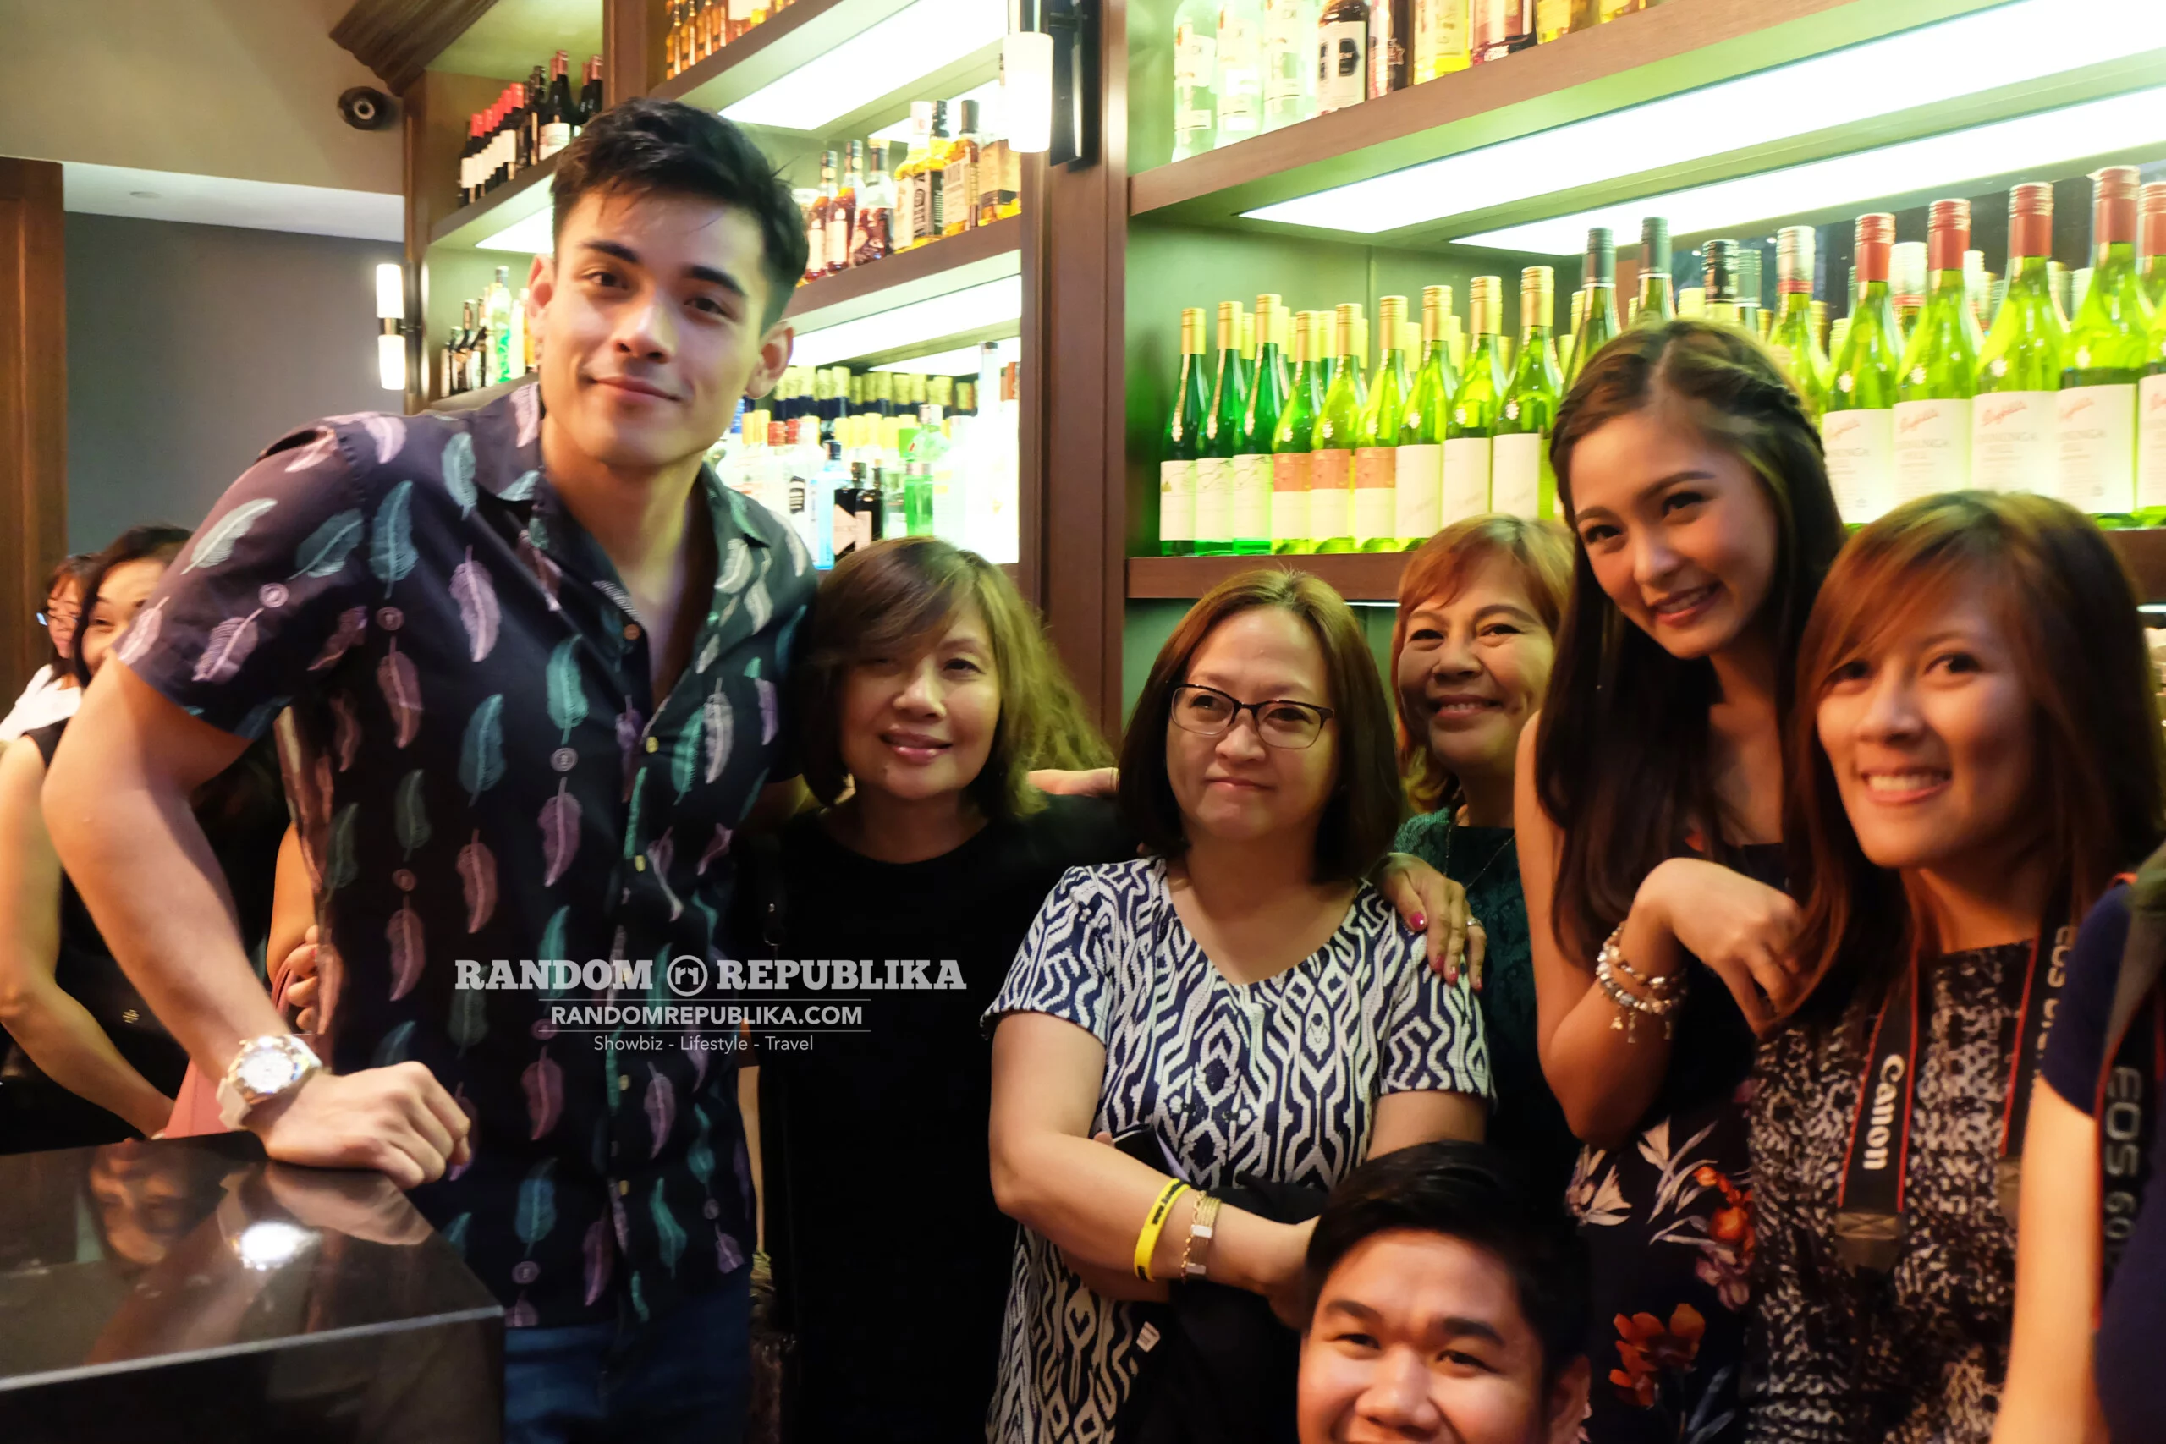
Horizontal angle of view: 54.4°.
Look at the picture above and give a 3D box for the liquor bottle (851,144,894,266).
[{"bbox_3d":[-0.363,-0.912,3.747,0.090,0.245,0.090,1,3,0],"label":"liquor bottle"}]

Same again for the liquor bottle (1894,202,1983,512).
[{"bbox_3d":[0.771,-0.316,1.883,0.081,0.298,0.081,-1,4,-30],"label":"liquor bottle"}]

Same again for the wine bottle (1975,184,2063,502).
[{"bbox_3d":[0.779,-0.297,1.738,0.080,0.289,0.080,-1,3,-30],"label":"wine bottle"}]

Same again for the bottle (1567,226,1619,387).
[{"bbox_3d":[0.527,-0.342,2.167,0.079,0.327,0.079,-1,3,-30],"label":"bottle"}]

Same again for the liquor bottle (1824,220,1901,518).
[{"bbox_3d":[0.727,-0.320,1.948,0.081,0.298,0.081,-1,4,-30],"label":"liquor bottle"}]

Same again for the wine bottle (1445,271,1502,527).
[{"bbox_3d":[0.440,-0.338,2.317,0.082,0.301,0.082,-1,3,-30],"label":"wine bottle"}]

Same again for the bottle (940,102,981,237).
[{"bbox_3d":[-0.183,-0.875,3.376,0.064,0.233,0.092,-1,3,-30],"label":"bottle"}]

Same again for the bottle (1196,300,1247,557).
[{"bbox_3d":[0.190,-0.379,2.743,0.078,0.331,0.078,1,3,0],"label":"bottle"}]

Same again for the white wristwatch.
[{"bbox_3d":[-0.494,0.219,1.275,0.068,0.045,0.058,-44,-10,-36],"label":"white wristwatch"}]

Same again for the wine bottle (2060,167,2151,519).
[{"bbox_3d":[0.855,-0.311,1.753,0.081,0.300,0.081,-1,4,-30],"label":"wine bottle"}]

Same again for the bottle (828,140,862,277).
[{"bbox_3d":[-0.410,-0.911,3.775,0.087,0.257,0.087,-1,3,-30],"label":"bottle"}]

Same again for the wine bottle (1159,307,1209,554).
[{"bbox_3d":[0.148,-0.387,2.819,0.079,0.330,0.079,1,3,0],"label":"wine bottle"}]

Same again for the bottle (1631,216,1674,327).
[{"bbox_3d":[0.586,-0.353,2.169,0.077,0.330,0.077,-1,4,-30],"label":"bottle"}]

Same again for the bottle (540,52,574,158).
[{"bbox_3d":[-1.319,-1.543,5.326,0.082,0.301,0.082,-1,3,-30],"label":"bottle"}]

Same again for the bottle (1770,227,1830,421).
[{"bbox_3d":[0.679,-0.324,2.018,0.080,0.298,0.080,-1,4,-30],"label":"bottle"}]

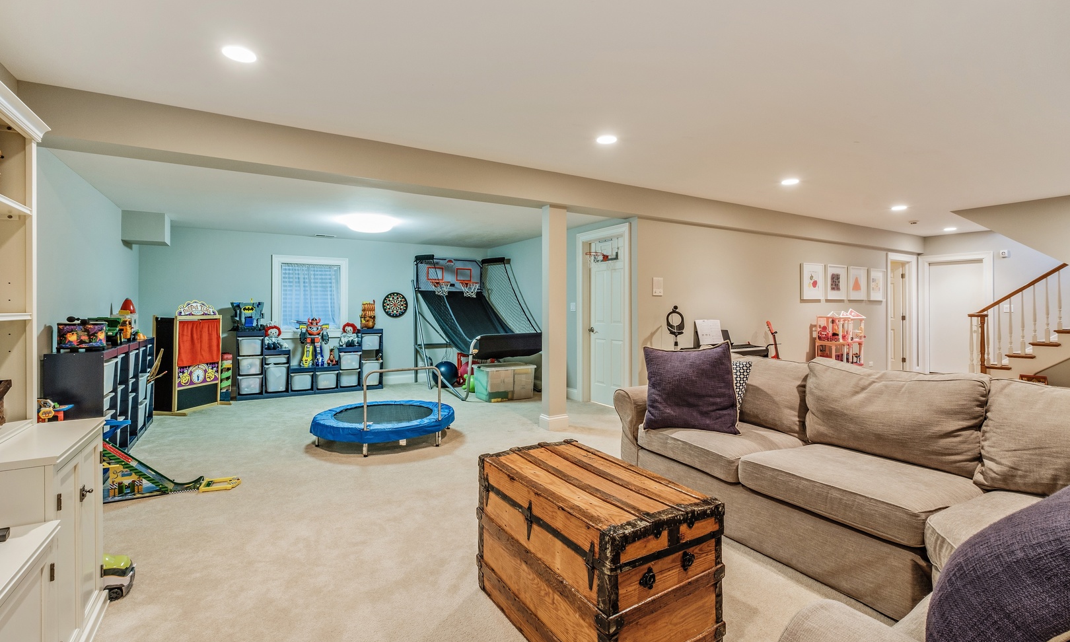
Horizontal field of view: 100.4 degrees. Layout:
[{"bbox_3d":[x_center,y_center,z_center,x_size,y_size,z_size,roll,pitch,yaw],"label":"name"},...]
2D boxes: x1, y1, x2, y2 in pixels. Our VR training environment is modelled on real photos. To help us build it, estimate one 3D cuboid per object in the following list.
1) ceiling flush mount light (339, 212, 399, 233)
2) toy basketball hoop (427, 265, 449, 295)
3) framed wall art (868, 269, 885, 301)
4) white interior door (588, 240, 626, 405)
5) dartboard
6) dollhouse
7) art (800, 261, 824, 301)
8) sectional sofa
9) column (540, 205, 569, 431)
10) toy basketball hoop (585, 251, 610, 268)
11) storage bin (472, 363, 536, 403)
[{"bbox_3d":[-1.980,-1.125,5.320,0.620,0.140,0.620,-1,1,-29],"label":"ceiling flush mount light"},{"bbox_3d":[-1.574,-0.664,7.300,0.310,0.480,0.330,-1,1,-27],"label":"toy basketball hoop"},{"bbox_3d":[5.700,-0.600,7.400,0.520,0.525,0.035,-1,1,-29],"label":"framed wall art"},{"bbox_3d":[0.900,0.022,5.490,0.050,2.035,0.690,-1,1,-32],"label":"white interior door"},{"bbox_3d":[-2.215,-0.252,7.060,0.415,0.415,0.040,-1,1,-29],"label":"dartboard"},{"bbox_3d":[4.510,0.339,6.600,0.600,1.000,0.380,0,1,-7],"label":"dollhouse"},{"bbox_3d":[4.070,-0.576,6.520,0.530,0.525,0.035,-1,1,-29],"label":"art"},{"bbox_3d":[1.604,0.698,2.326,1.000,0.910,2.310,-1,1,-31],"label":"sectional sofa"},{"bbox_3d":[0.196,-0.033,4.504,0.230,2.210,0.170,-1,1,-29],"label":"column"},{"bbox_3d":[0.765,-0.757,5.500,0.280,0.205,0.230,-1,1,-34],"label":"toy basketball hoop"},{"bbox_3d":[-0.410,0.846,6.120,0.710,0.430,0.460,-1,1,-30],"label":"storage bin"}]

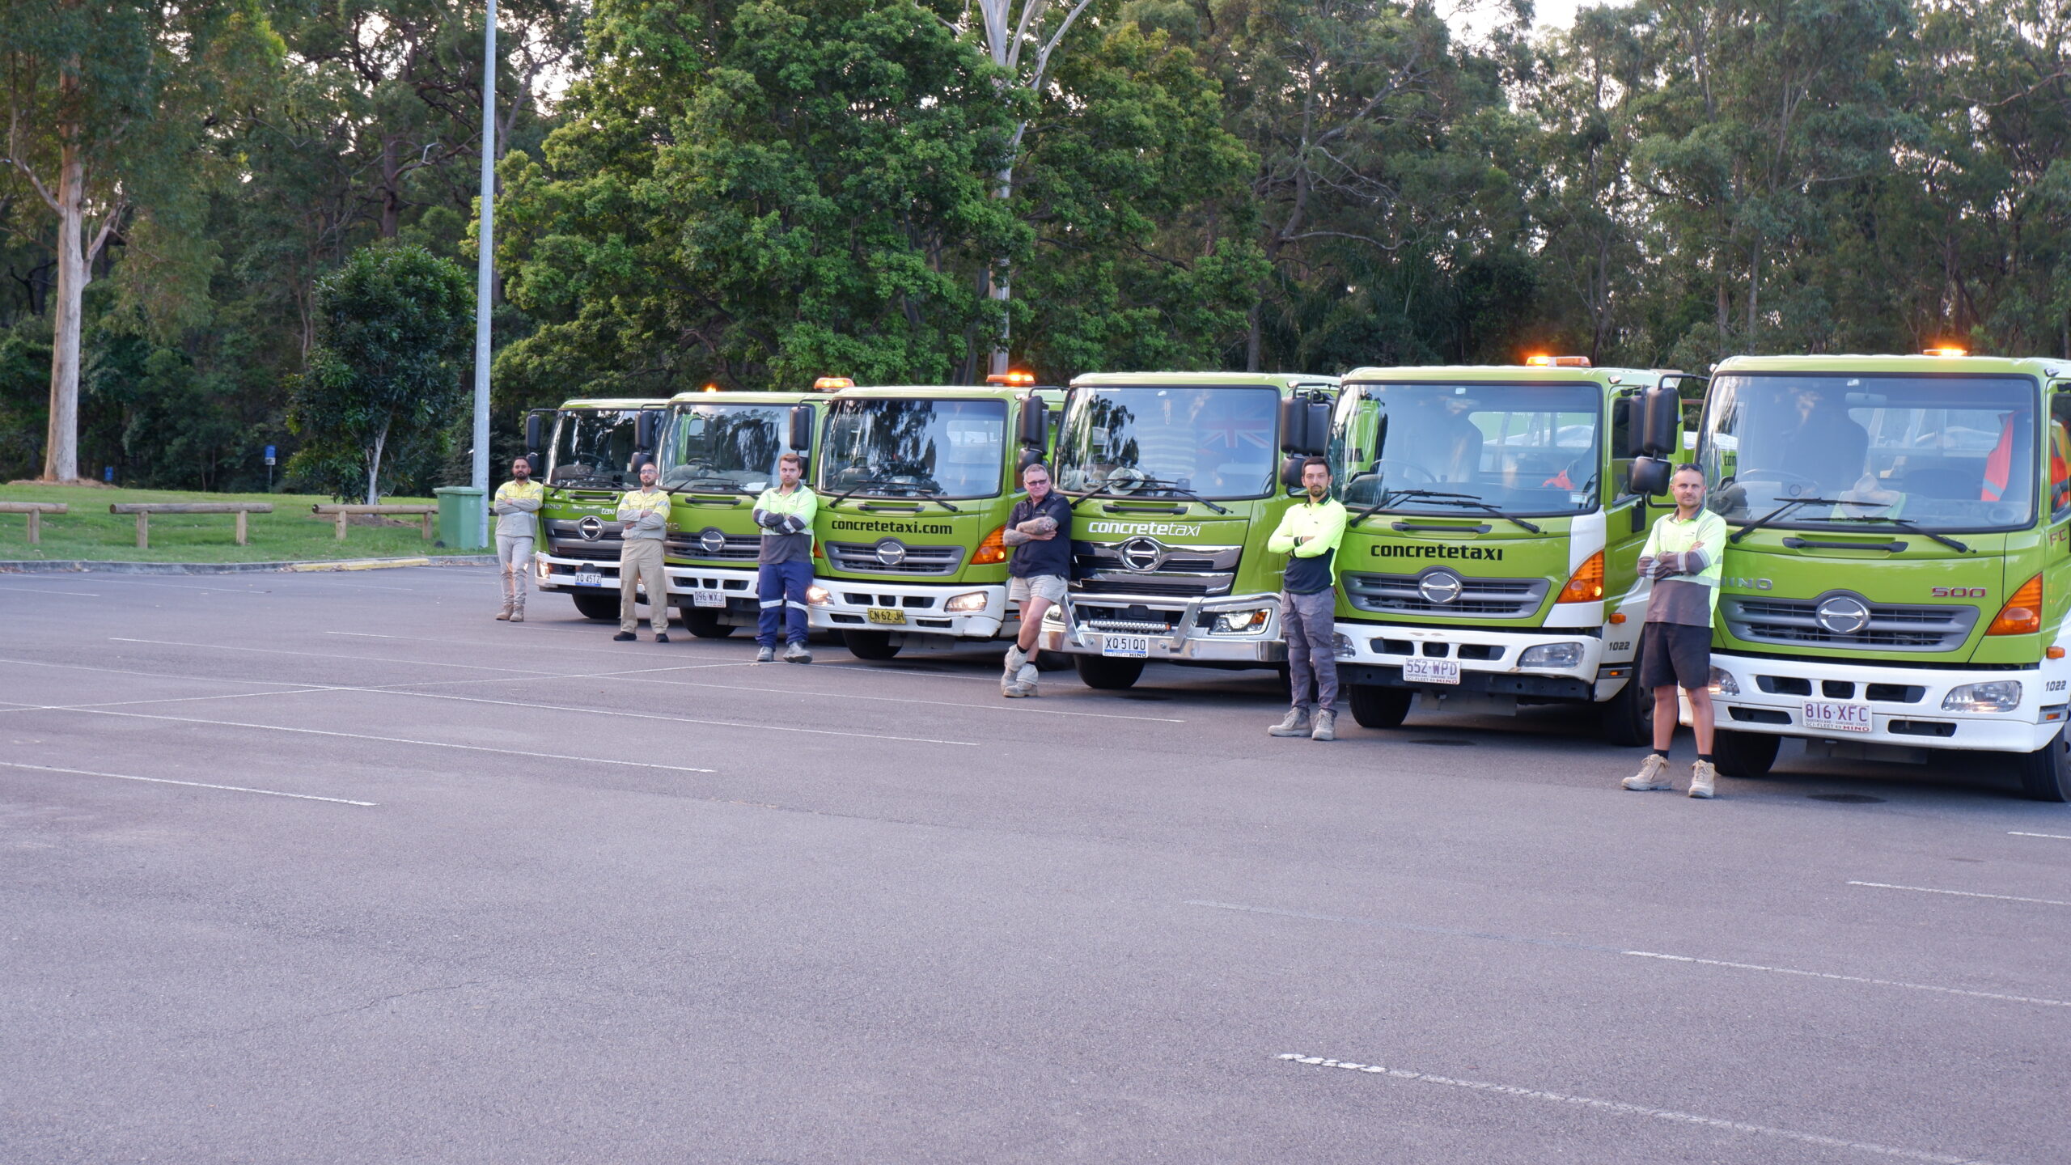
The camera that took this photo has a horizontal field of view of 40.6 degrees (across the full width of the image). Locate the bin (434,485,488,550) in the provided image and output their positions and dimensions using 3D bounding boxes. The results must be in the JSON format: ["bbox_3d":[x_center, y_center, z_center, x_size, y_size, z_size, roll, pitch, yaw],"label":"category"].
[{"bbox_3d":[-9.836,-1.091,47.800,0.730,1.070,0.580,3,2,34],"label":"bin"}]

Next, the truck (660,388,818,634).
[{"bbox_3d":[-1.460,-0.666,29.519,2.250,2.500,6.200,3,2,32],"label":"truck"}]

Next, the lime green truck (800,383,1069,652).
[{"bbox_3d":[0.334,-0.528,26.614,2.250,2.500,6.200,3,2,31],"label":"lime green truck"}]

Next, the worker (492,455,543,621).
[{"bbox_3d":[-5.675,-0.479,30.700,0.530,1.790,0.380,2,2,-6],"label":"worker"}]

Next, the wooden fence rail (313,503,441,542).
[{"bbox_3d":[-11.975,-1.095,51.500,0.180,0.670,3.200,3,2,40],"label":"wooden fence rail"}]

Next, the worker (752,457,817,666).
[{"bbox_3d":[-2.192,-0.211,24.400,0.540,1.800,0.400,2,2,2],"label":"worker"}]

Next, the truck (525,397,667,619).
[{"bbox_3d":[-3.125,-0.806,32.976,2.250,2.480,6.200,3,2,33],"label":"truck"}]

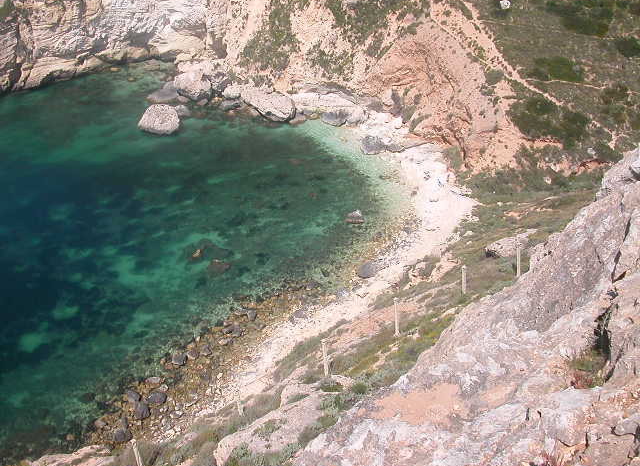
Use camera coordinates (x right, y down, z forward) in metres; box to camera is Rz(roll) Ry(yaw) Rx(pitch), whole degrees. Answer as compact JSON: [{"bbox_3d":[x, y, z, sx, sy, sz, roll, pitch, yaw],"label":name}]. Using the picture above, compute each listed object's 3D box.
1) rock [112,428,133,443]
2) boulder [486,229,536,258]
[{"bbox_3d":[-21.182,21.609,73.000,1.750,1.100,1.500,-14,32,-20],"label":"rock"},{"bbox_3d":[13.923,0.767,50.000,3.500,1.350,2.000,1,30,7],"label":"boulder"}]

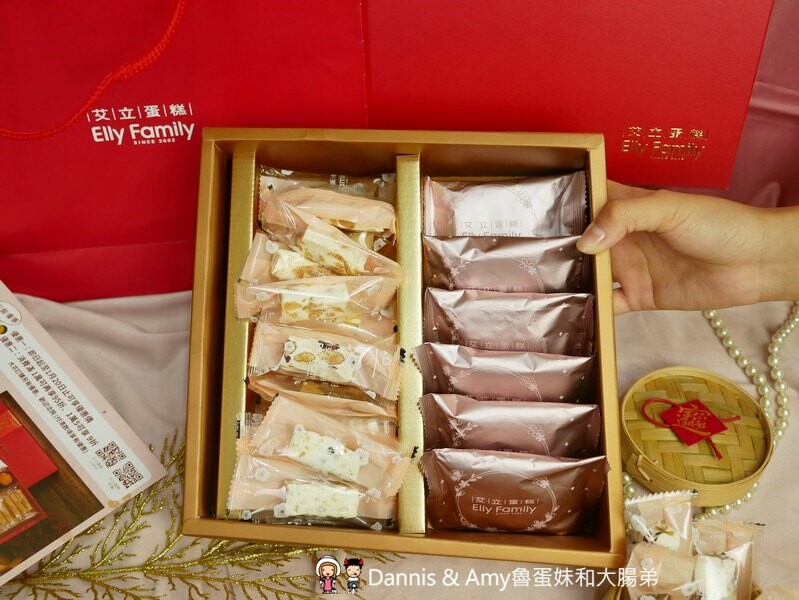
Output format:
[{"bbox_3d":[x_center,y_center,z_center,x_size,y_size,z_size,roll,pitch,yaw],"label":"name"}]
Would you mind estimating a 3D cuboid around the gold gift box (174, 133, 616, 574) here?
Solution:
[{"bbox_3d":[0.002,0.023,0.526,0.240,0.060,0.240,0,79,7],"label":"gold gift box"}]

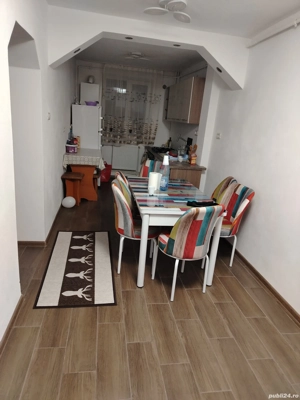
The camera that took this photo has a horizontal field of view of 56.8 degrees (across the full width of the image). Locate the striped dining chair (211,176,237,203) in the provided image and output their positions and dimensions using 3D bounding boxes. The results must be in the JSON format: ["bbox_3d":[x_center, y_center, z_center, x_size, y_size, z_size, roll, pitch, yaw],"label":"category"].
[{"bbox_3d":[0.700,0.132,3.485,0.500,0.880,0.430,1,18,-15],"label":"striped dining chair"}]

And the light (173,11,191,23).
[{"bbox_3d":[0.299,-1.693,2.570,0.190,0.060,0.190,2,18,-10],"label":"light"}]

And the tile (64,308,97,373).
[{"bbox_3d":[-0.475,0.964,1.974,0.200,0.010,0.600,2,18,-10],"label":"tile"}]

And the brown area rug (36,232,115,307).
[{"bbox_3d":[-0.720,0.635,2.906,0.650,0.010,1.445,2,18,-11],"label":"brown area rug"}]

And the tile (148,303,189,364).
[{"bbox_3d":[0.119,0.988,2.083,0.200,0.010,0.600,2,18,-10],"label":"tile"}]

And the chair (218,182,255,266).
[{"bbox_3d":[0.761,0.267,3.075,0.500,0.880,0.430,0,18,-16],"label":"chair"}]

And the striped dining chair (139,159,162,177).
[{"bbox_3d":[0.065,-0.086,3.975,0.430,0.880,0.500,2,18,-10],"label":"striped dining chair"}]

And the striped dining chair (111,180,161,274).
[{"bbox_3d":[-0.137,0.271,2.787,0.500,0.880,0.430,4,18,-6],"label":"striped dining chair"}]

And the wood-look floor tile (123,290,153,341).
[{"bbox_3d":[-0.110,0.918,2.233,0.200,0.010,0.600,2,18,-10],"label":"wood-look floor tile"}]

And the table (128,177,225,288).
[{"bbox_3d":[0.199,0.291,3.008,0.765,0.770,1.120,2,18,-10],"label":"table"}]

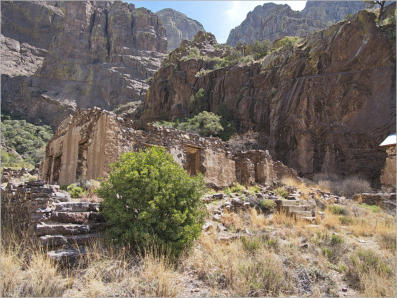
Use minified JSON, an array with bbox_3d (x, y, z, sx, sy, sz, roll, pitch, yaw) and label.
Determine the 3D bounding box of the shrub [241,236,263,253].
[{"bbox_3d":[1.040,1.873,5.400,0.420,0.320,0.380,0,-4,0],"label":"shrub"}]

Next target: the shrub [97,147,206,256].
[{"bbox_3d":[-0.922,1.030,5.400,2.100,2.100,1.950,0,-4,0],"label":"shrub"}]

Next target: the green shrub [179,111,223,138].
[{"bbox_3d":[0.251,-1.963,23.000,3.800,2.700,3.400,0,-4,0],"label":"green shrub"}]

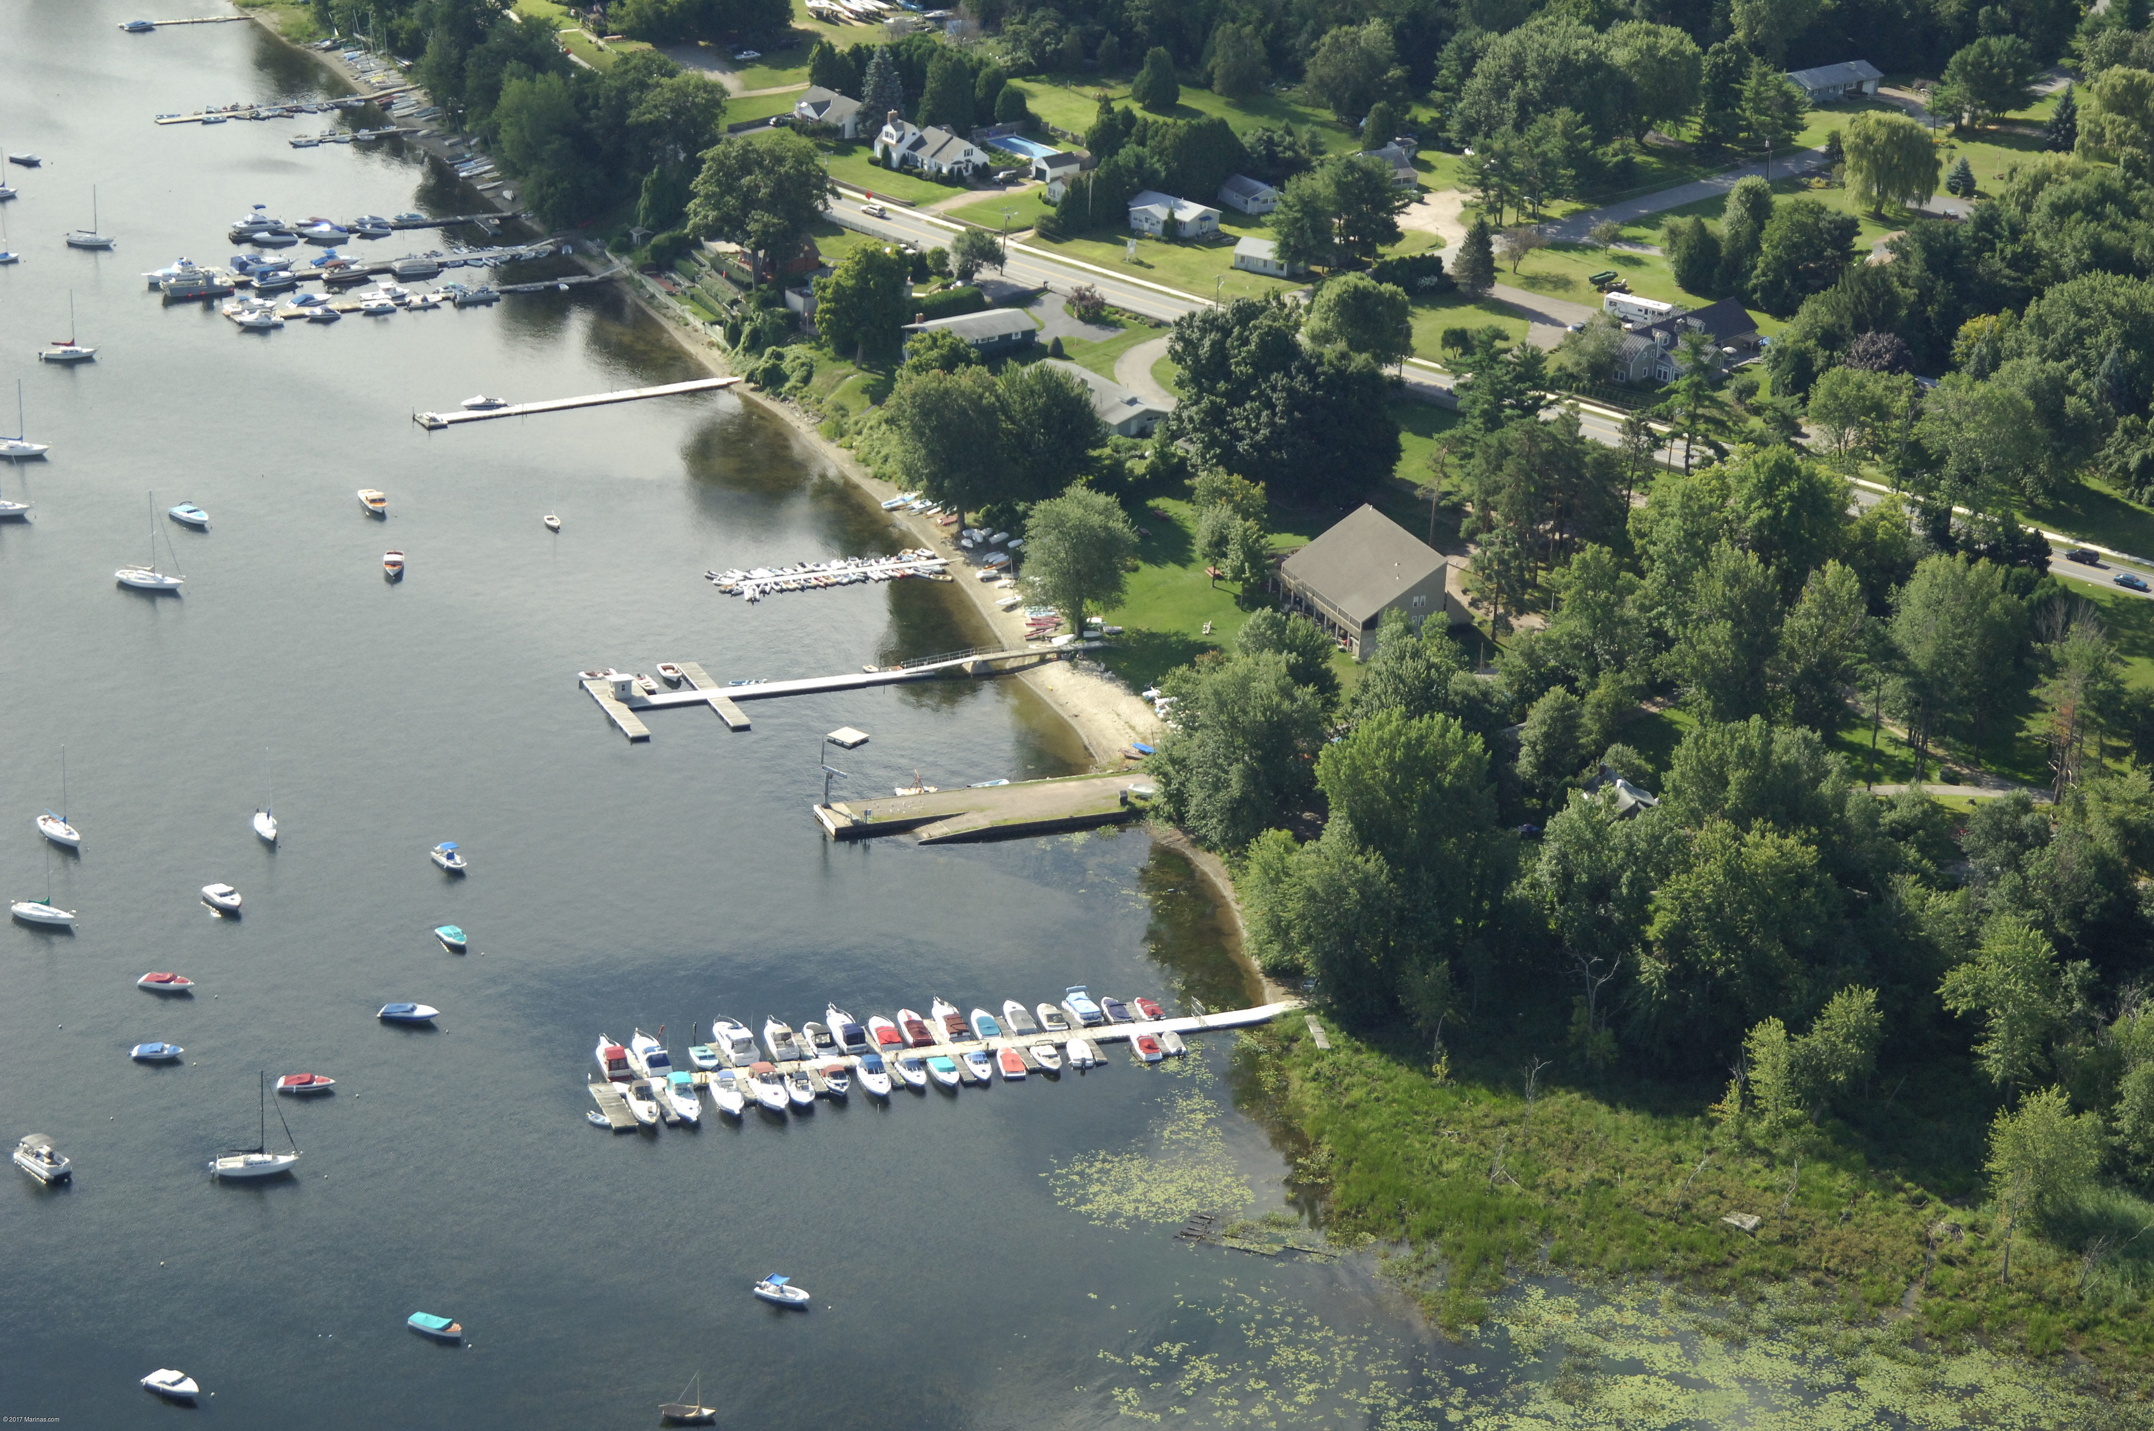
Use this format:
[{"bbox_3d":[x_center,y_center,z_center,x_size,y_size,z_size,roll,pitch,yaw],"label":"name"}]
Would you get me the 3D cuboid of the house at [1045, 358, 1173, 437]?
[{"bbox_3d":[2.780,-49.770,813.750,10.690,4.330,28.380,-12,26,-31],"label":"house"}]

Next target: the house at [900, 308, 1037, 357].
[{"bbox_3d":[-17.290,-56.950,777.340,21.060,5.190,10.680,-10,25,-29],"label":"house"}]

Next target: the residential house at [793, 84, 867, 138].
[{"bbox_3d":[-40.530,-102.150,879.260,9.800,5.200,15.600,-15,27,-36],"label":"residential house"}]

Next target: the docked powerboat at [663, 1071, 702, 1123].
[{"bbox_3d":[-41.478,40.293,551.293,2.760,2.460,7.880,-5,23,-17],"label":"docked powerboat"}]

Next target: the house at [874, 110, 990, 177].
[{"bbox_3d":[-24.637,-97.594,888.190,12.310,7.290,17.530,-16,28,-37],"label":"house"}]

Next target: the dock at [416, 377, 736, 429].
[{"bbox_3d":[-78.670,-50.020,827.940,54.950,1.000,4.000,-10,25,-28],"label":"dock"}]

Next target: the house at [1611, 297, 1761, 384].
[{"bbox_3d":[91.640,-55.510,771.050,14.200,6.370,28.700,19,27,37],"label":"house"}]

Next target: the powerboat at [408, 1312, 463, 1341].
[{"bbox_3d":[-66.740,63.720,542.210,5.500,1.350,2.100,9,23,17],"label":"powerboat"}]

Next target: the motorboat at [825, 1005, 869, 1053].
[{"bbox_3d":[-25.424,33.996,568.469,2.760,2.460,8.960,-5,23,-18],"label":"motorboat"}]

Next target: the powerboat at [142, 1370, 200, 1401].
[{"bbox_3d":[-85.539,63.200,491.535,5.910,1.480,2.270,12,24,22],"label":"powerboat"}]

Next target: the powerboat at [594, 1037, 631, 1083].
[{"bbox_3d":[-50.095,36.695,559.366,2.610,2.460,8.080,-5,23,-17],"label":"powerboat"}]

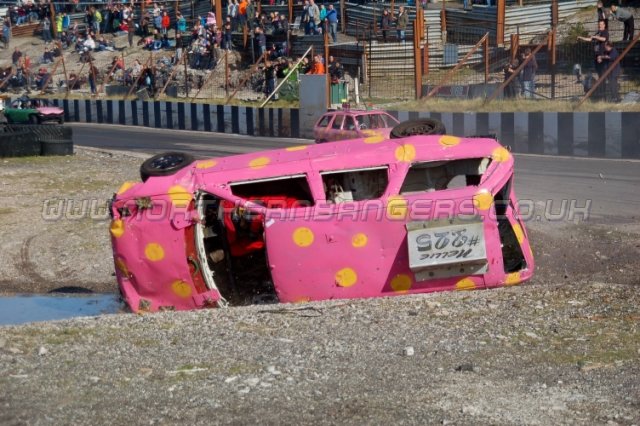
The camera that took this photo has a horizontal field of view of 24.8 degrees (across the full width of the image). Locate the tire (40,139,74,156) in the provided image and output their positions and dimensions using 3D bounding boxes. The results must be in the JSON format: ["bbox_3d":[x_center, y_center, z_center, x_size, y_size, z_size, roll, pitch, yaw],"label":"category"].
[{"bbox_3d":[-8.110,-2.000,45.000,1.050,0.390,1.050,-2,5,-10],"label":"tire"}]

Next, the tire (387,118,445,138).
[{"bbox_3d":[1.045,-0.810,15.450,0.590,0.180,0.590,-5,25,2],"label":"tire"}]

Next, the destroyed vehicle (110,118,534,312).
[{"bbox_3d":[-0.072,0.208,15.058,4.420,1.720,1.460,-6,26,13],"label":"destroyed vehicle"}]

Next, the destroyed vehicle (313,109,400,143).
[{"bbox_3d":[1.470,-2.360,44.500,1.690,1.430,4.300,-3,6,-27],"label":"destroyed vehicle"}]

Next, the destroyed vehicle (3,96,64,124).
[{"bbox_3d":[-15.050,-5.270,76.000,1.620,1.360,3.750,-6,7,-44],"label":"destroyed vehicle"}]

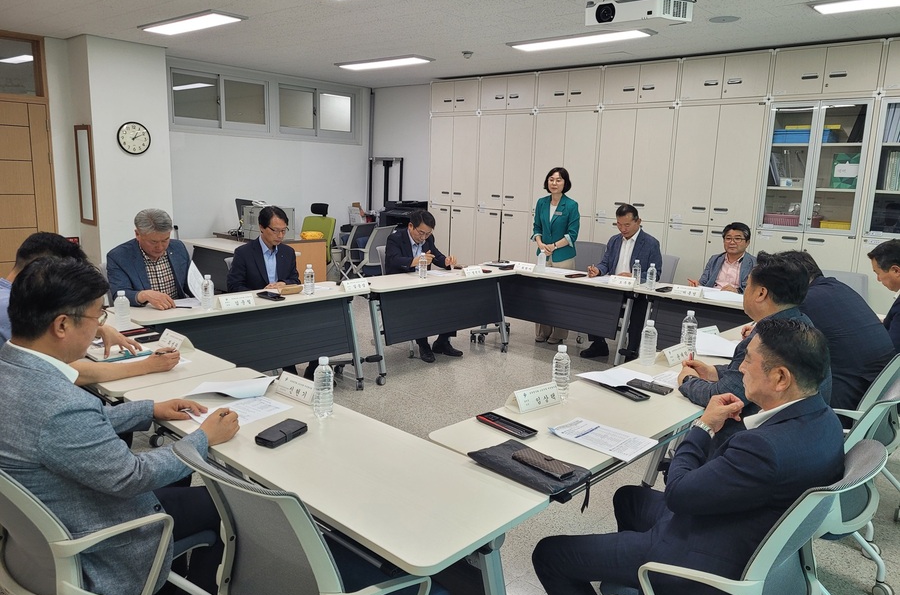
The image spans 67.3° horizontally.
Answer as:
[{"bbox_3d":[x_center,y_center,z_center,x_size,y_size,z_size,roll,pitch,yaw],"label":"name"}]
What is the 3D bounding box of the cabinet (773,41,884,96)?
[{"bbox_3d":[3.124,-1.830,5.541,0.803,0.394,0.400,11,14,41],"label":"cabinet"}]

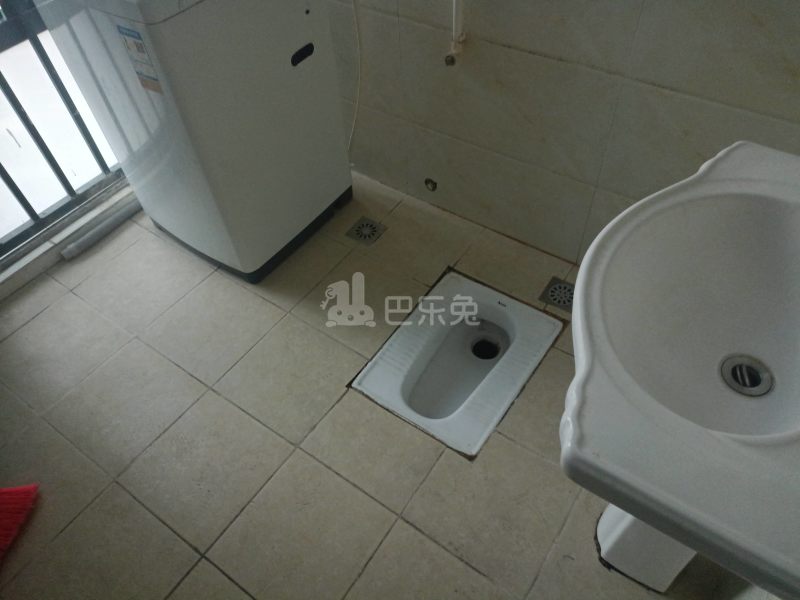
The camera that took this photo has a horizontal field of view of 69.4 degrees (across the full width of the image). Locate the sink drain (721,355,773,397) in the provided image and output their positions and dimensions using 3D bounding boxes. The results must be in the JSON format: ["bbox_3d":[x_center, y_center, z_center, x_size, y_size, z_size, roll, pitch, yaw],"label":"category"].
[{"bbox_3d":[0.456,0.102,0.761,0.064,0.014,0.064,-2,49,2],"label":"sink drain"}]

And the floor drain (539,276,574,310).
[{"bbox_3d":[0.464,-0.012,1.649,0.102,0.012,0.102,27,56,23],"label":"floor drain"}]

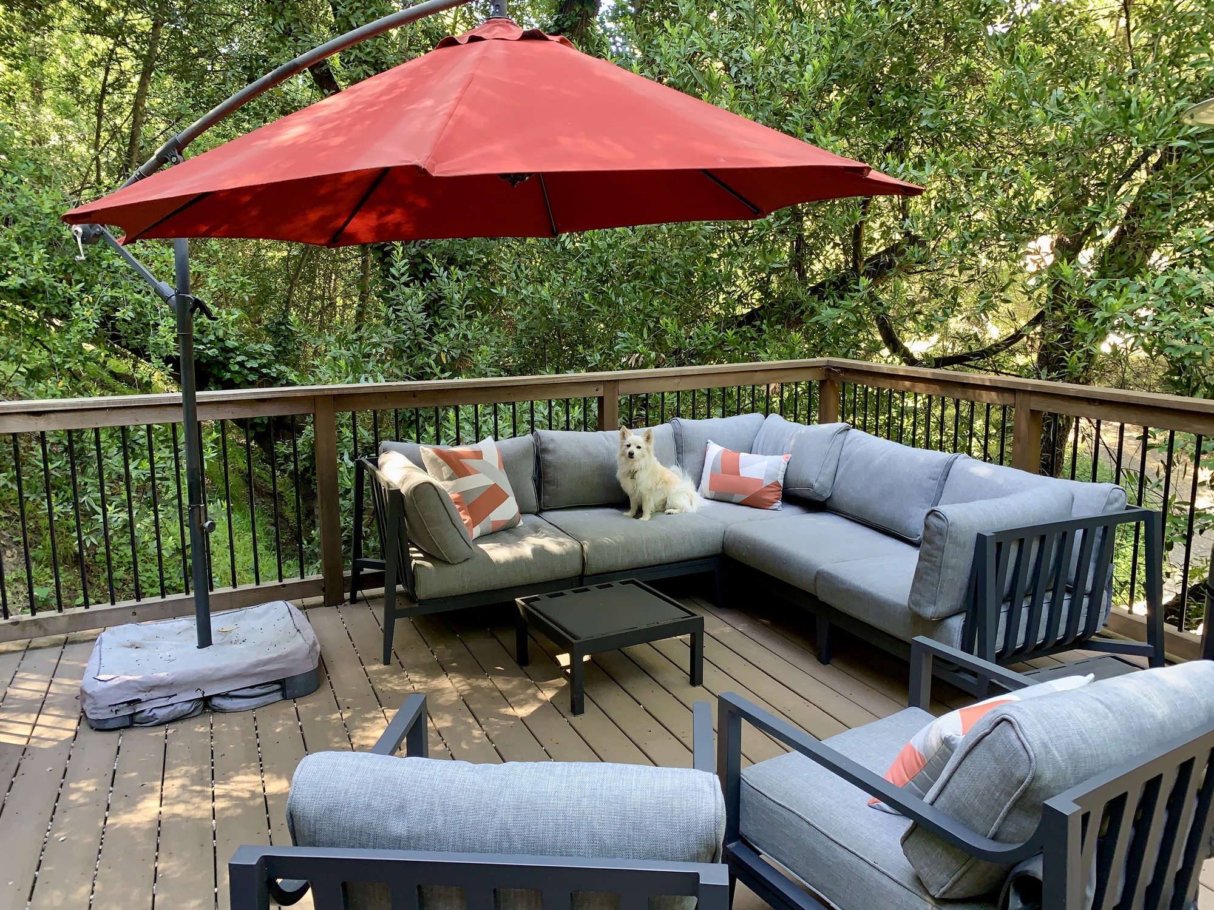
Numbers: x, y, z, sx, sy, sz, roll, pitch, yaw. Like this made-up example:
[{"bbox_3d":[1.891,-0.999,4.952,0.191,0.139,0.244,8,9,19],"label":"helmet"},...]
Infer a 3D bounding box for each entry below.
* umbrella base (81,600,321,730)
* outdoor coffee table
[{"bbox_3d":[-1.595,0.806,3.634,0.800,0.165,0.750,-5,11,-23],"label":"umbrella base"},{"bbox_3d":[0.001,0.737,3.593,0.540,0.280,0.540,-6,12,-27],"label":"outdoor coffee table"}]

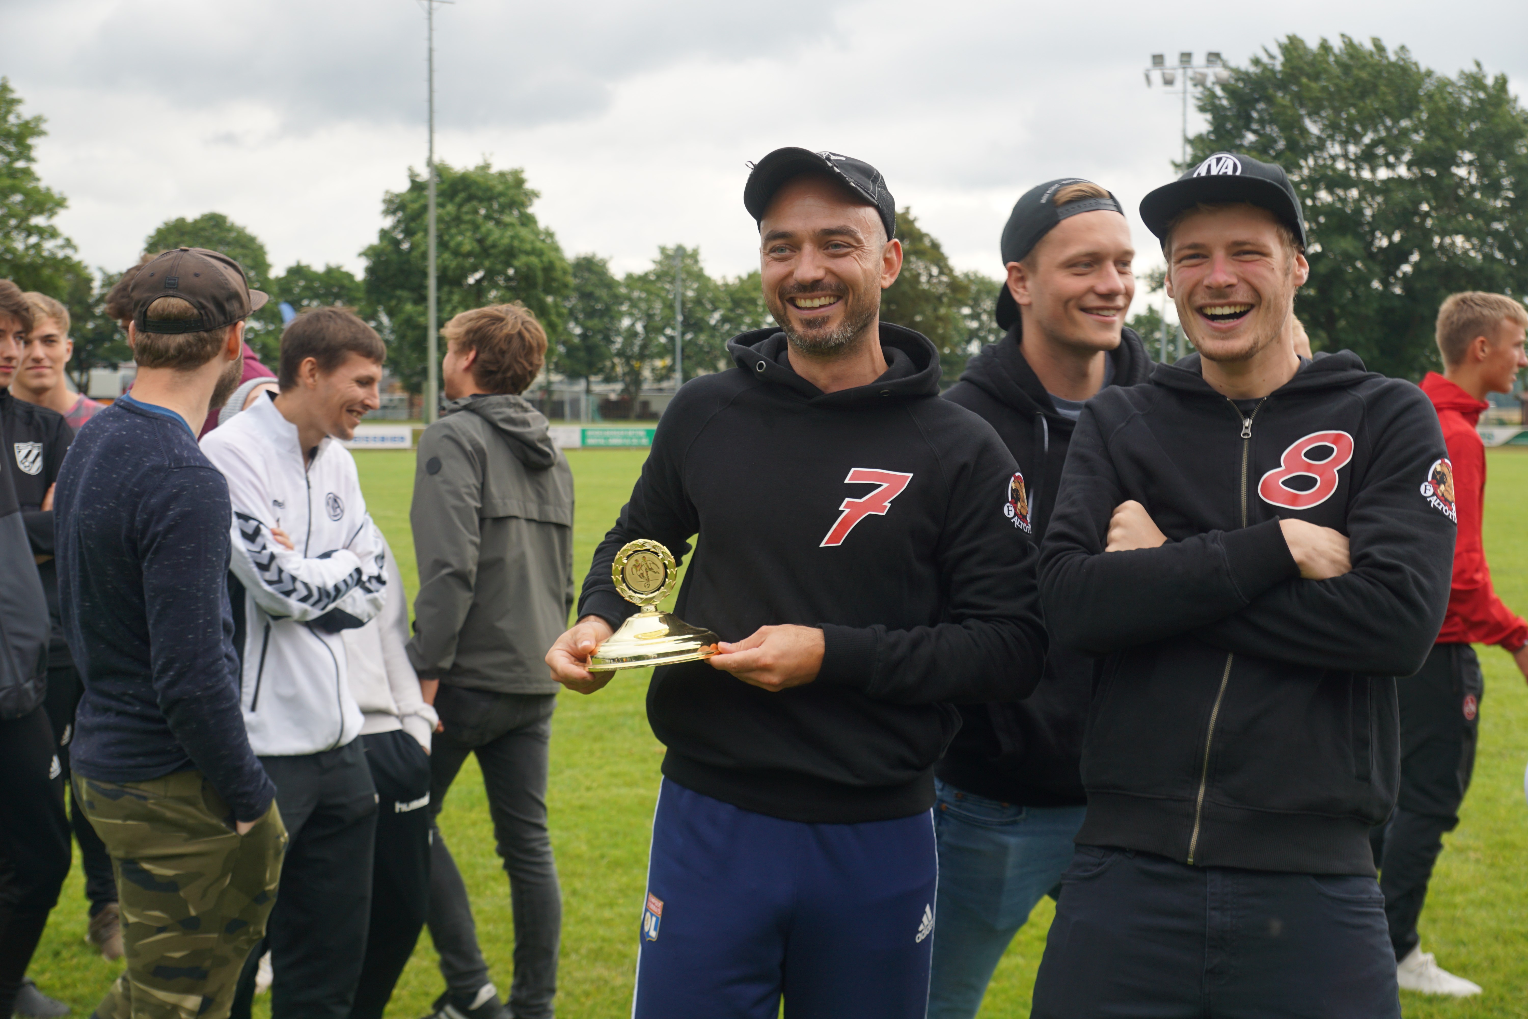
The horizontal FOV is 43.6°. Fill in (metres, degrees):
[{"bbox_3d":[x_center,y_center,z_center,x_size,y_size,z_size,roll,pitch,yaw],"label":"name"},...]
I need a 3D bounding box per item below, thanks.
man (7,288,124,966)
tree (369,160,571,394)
[{"bbox_3d":[-1.900,0.325,5.120,0.540,1.800,0.360,-1,3,-14],"label":"man"},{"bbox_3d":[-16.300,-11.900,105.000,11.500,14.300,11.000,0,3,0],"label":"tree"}]

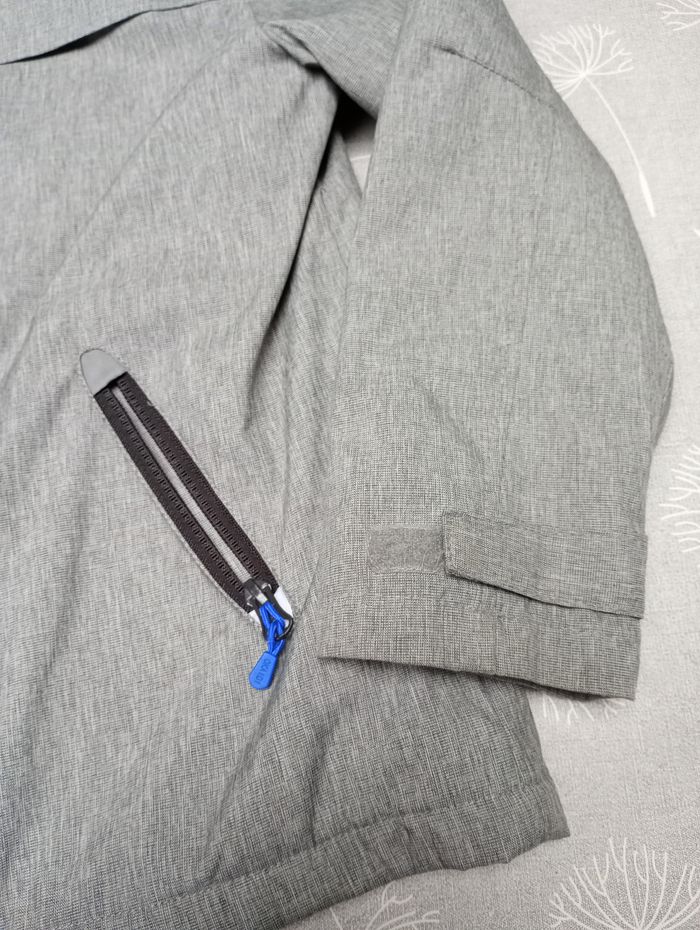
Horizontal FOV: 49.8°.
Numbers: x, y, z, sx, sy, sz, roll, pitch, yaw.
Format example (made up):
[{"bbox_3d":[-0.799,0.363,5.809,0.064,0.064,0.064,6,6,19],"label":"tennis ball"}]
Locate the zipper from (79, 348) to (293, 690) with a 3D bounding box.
[{"bbox_3d":[-0.057,0.010,0.263,0.024,0.012,0.142,-30,75,-9],"label":"zipper"}]

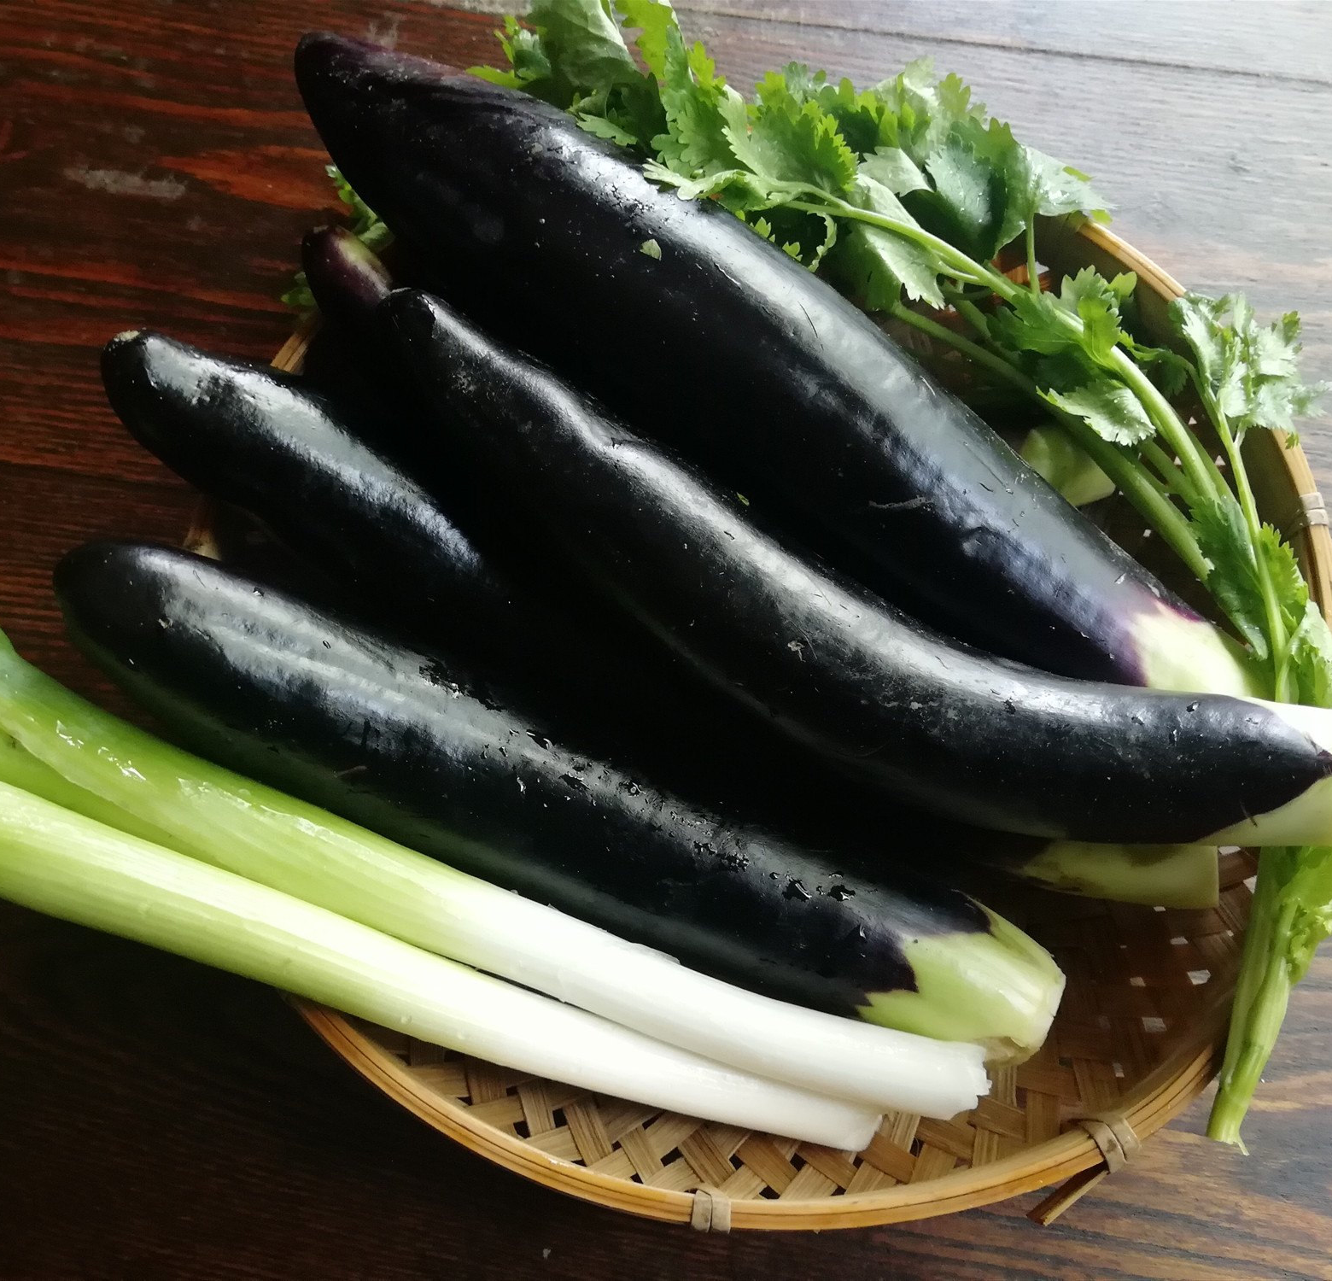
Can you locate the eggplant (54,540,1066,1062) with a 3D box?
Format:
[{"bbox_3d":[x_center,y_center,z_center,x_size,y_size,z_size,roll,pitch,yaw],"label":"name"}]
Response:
[{"bbox_3d":[-0.027,0.045,0.336,0.274,0.046,0.049,24,69,-2],"label":"eggplant"}]

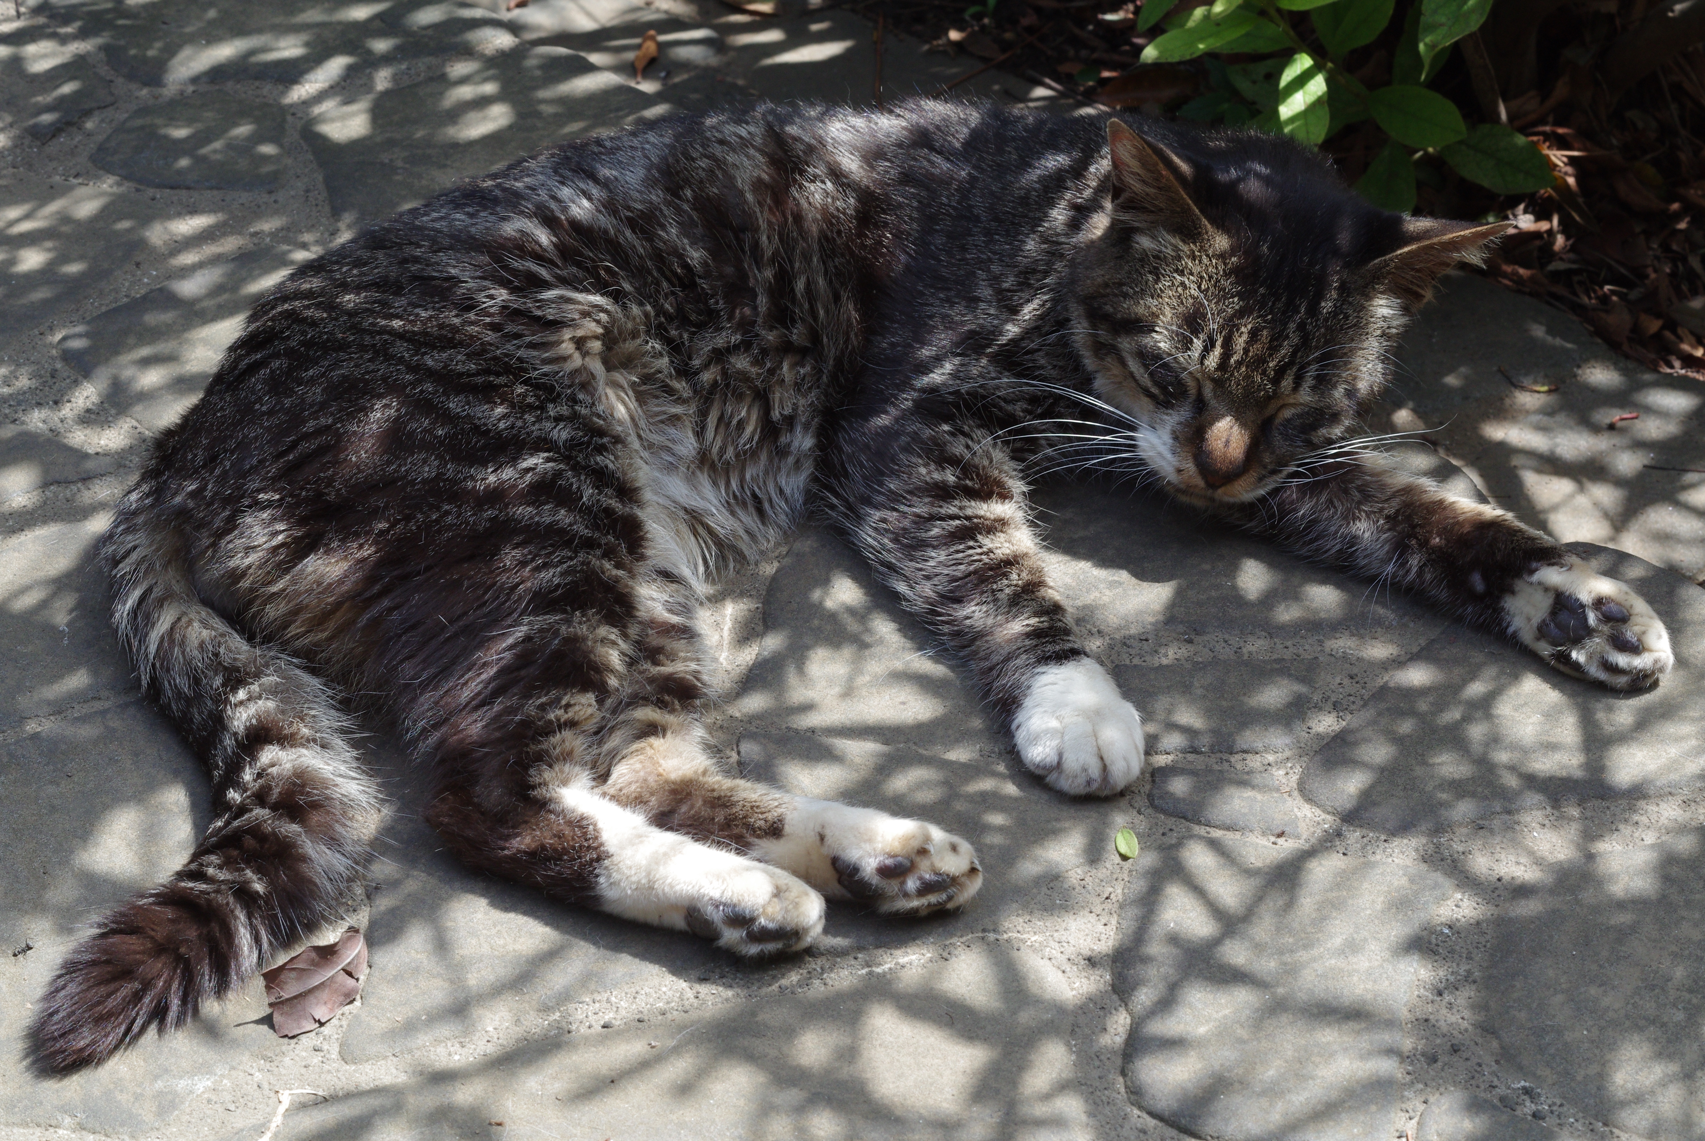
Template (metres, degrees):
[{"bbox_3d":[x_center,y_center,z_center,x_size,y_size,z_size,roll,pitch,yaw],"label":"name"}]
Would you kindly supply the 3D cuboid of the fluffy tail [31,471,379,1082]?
[{"bbox_3d":[-0.189,0.057,1.079,0.100,0.055,0.220,0,38,0],"label":"fluffy tail"}]

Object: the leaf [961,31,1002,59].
[{"bbox_3d":[0.053,-0.214,1.465,0.018,0.010,0.015,-10,39,-13],"label":"leaf"}]

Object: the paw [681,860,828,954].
[{"bbox_3d":[-0.028,0.095,1.007,0.044,0.028,0.029,15,45,15],"label":"paw"}]

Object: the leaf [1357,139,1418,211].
[{"bbox_3d":[0.183,-0.134,1.229,0.023,0.006,0.034,15,84,2],"label":"leaf"}]

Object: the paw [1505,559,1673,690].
[{"bbox_3d":[0.224,0.016,1.091,0.056,0.029,0.034,27,49,26],"label":"paw"}]

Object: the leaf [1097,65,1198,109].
[{"bbox_3d":[0.108,-0.177,1.311,0.040,0.009,0.020,-4,43,-4],"label":"leaf"}]

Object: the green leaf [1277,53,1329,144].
[{"bbox_3d":[0.167,-0.175,1.327,0.020,0.036,0.010,3,31,5],"label":"green leaf"}]

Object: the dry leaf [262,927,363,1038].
[{"bbox_3d":[-0.150,0.115,0.999,0.037,0.011,0.030,-32,52,-29],"label":"dry leaf"}]

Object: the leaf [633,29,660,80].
[{"bbox_3d":[-0.084,-0.211,1.462,0.012,0.009,0.030,9,39,11],"label":"leaf"}]

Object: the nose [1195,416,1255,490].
[{"bbox_3d":[0.121,-0.038,1.167,0.018,0.018,0.015,15,33,0],"label":"nose"}]

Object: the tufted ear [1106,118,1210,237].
[{"bbox_3d":[0.100,-0.129,1.178,0.036,0.045,0.022,-2,34,41],"label":"tufted ear"}]

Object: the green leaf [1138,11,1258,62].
[{"bbox_3d":[0.116,-0.178,1.196,0.044,0.007,0.019,-18,63,-16],"label":"green leaf"}]

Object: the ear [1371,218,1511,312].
[{"bbox_3d":[0.195,-0.102,1.192,0.045,0.036,0.022,-22,51,12],"label":"ear"}]

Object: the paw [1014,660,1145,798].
[{"bbox_3d":[0.067,0.047,1.056,0.038,0.031,0.045,-9,44,-9],"label":"paw"}]

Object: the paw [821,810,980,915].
[{"bbox_3d":[0.014,0.087,1.060,0.047,0.031,0.032,6,38,8],"label":"paw"}]

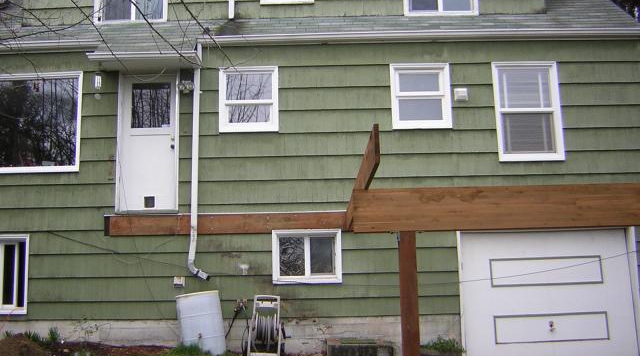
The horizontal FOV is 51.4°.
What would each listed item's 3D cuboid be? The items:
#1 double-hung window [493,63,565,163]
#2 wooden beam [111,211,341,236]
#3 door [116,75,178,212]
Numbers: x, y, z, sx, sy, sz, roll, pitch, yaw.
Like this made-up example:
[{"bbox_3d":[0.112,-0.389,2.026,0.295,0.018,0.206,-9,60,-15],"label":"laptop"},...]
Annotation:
[{"bbox_3d":[3.148,-1.002,10.102,0.979,1.537,0.100,-1,-9,0],"label":"double-hung window"},{"bbox_3d":[-1.394,0.694,9.838,3.569,0.286,0.060,-1,-9,0],"label":"wooden beam"},{"bbox_3d":[-2.591,-0.530,10.089,0.922,2.113,0.100,-1,-9,0],"label":"door"}]

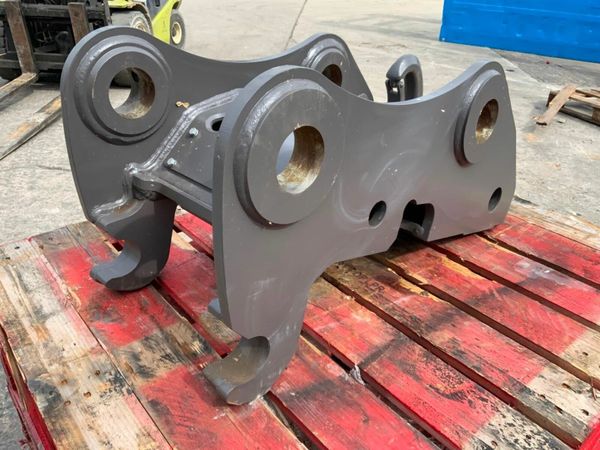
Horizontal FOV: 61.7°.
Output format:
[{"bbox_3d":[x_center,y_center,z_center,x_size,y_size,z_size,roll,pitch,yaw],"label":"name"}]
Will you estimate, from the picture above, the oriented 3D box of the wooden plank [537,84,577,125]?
[{"bbox_3d":[2.146,-0.998,4.189,0.095,0.024,0.718,22,48,33],"label":"wooden plank"}]

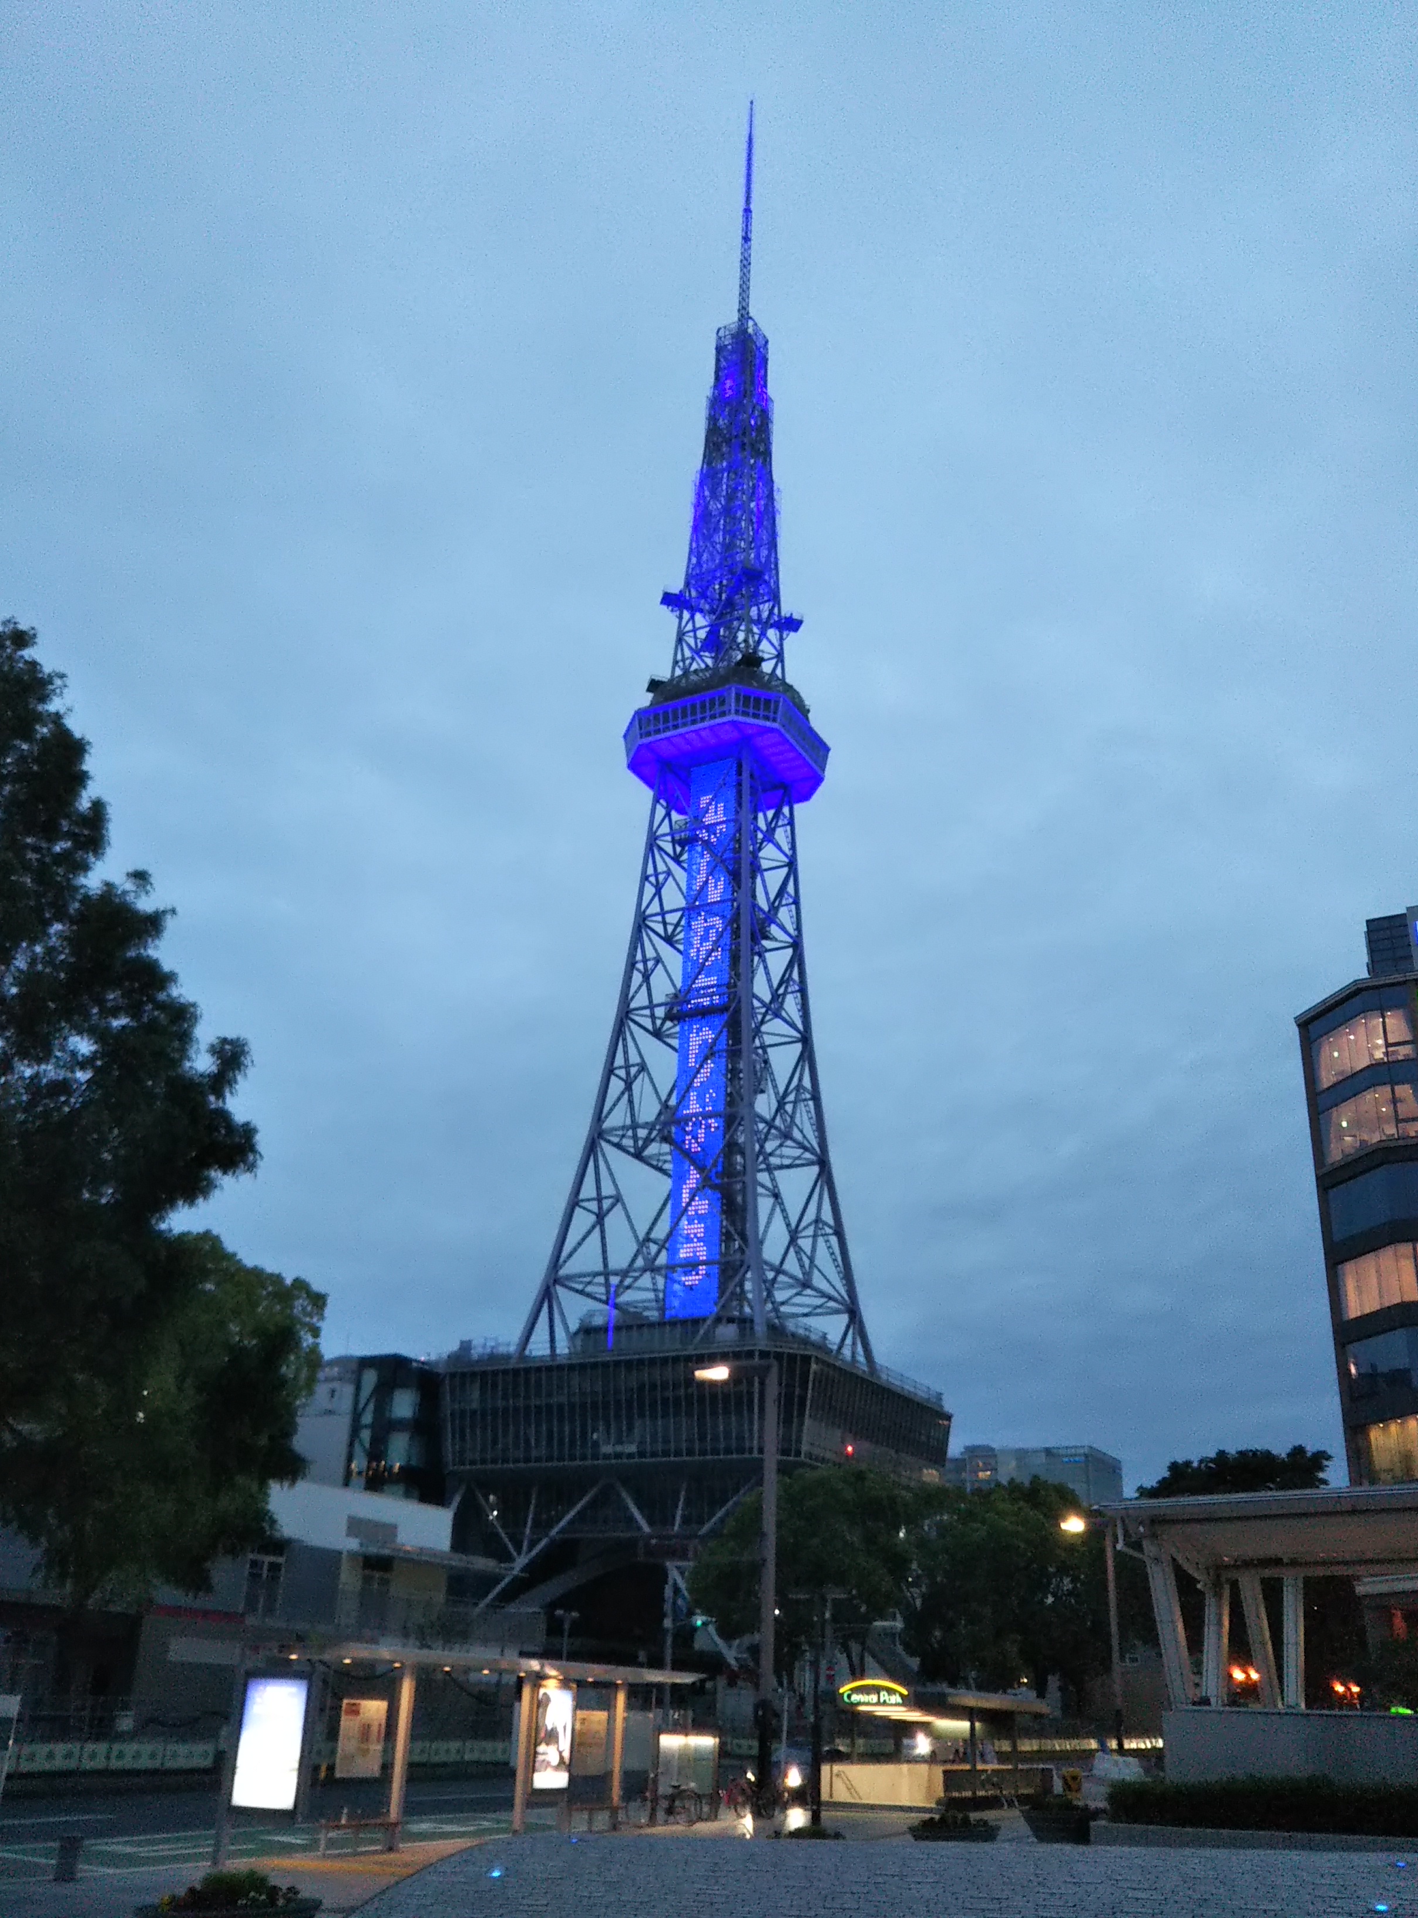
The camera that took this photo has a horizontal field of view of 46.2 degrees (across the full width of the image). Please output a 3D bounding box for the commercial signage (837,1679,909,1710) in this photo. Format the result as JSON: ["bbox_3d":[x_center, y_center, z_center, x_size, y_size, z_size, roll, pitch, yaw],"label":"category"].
[{"bbox_3d":[4.559,20.352,45.980,2.200,0.800,0.300,-11,-27,27],"label":"commercial signage"}]

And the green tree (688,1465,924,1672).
[{"bbox_3d":[4.901,31.881,84.429,12.000,15.700,12.000,2,-24,0],"label":"green tree"}]

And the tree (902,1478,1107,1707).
[{"bbox_3d":[17.154,36.995,96.606,12.000,17.200,12.000,2,-24,0],"label":"tree"}]

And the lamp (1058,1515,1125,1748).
[{"bbox_3d":[14.549,26.074,63.067,2.100,9.600,0.350,-11,-27,27],"label":"lamp"}]

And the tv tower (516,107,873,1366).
[{"bbox_3d":[2.409,-33.543,170.428,23.000,155.000,23.000,-11,-27,27],"label":"tv tower"}]

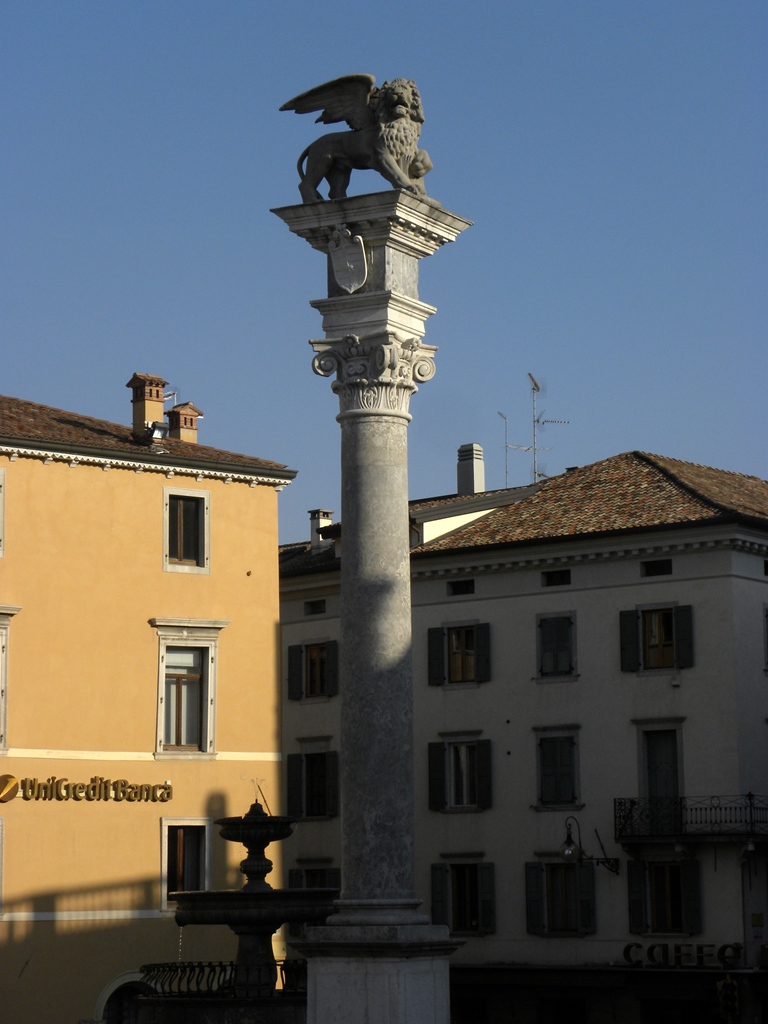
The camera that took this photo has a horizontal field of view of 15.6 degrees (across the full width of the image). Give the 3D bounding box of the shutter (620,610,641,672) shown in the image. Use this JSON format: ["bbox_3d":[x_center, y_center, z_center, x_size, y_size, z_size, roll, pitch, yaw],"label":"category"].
[{"bbox_3d":[6.167,3.236,70.574,0.540,1.520,0.050,-7,-10,42],"label":"shutter"}]

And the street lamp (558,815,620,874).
[{"bbox_3d":[4.903,7.890,66.433,0.480,1.365,2.160,-7,-10,41],"label":"street lamp"}]

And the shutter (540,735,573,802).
[{"bbox_3d":[4.581,6.823,74.099,1.079,1.770,0.055,-7,-10,39],"label":"shutter"}]

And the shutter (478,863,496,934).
[{"bbox_3d":[2.552,9.589,69.724,0.520,1.700,0.045,-7,-10,41],"label":"shutter"}]

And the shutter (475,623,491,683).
[{"bbox_3d":[2.592,3.694,73.772,0.530,1.520,0.050,-7,-10,42],"label":"shutter"}]

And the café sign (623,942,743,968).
[{"bbox_3d":[7.250,10.777,68.305,3.600,0.570,0.120,-7,-10,42],"label":"café sign"}]

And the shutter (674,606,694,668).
[{"bbox_3d":[7.666,3.190,71.838,0.523,1.574,0.055,-7,-10,39],"label":"shutter"}]

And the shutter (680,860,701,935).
[{"bbox_3d":[7.169,8.990,65.623,0.520,1.700,0.045,-7,-10,41],"label":"shutter"}]

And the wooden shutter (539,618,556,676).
[{"bbox_3d":[4.215,3.477,72.444,0.540,1.460,0.050,-7,-10,42],"label":"wooden shutter"}]

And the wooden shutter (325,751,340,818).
[{"bbox_3d":[-1.488,7.762,80.038,0.055,1.845,0.550,5,-10,-37],"label":"wooden shutter"}]

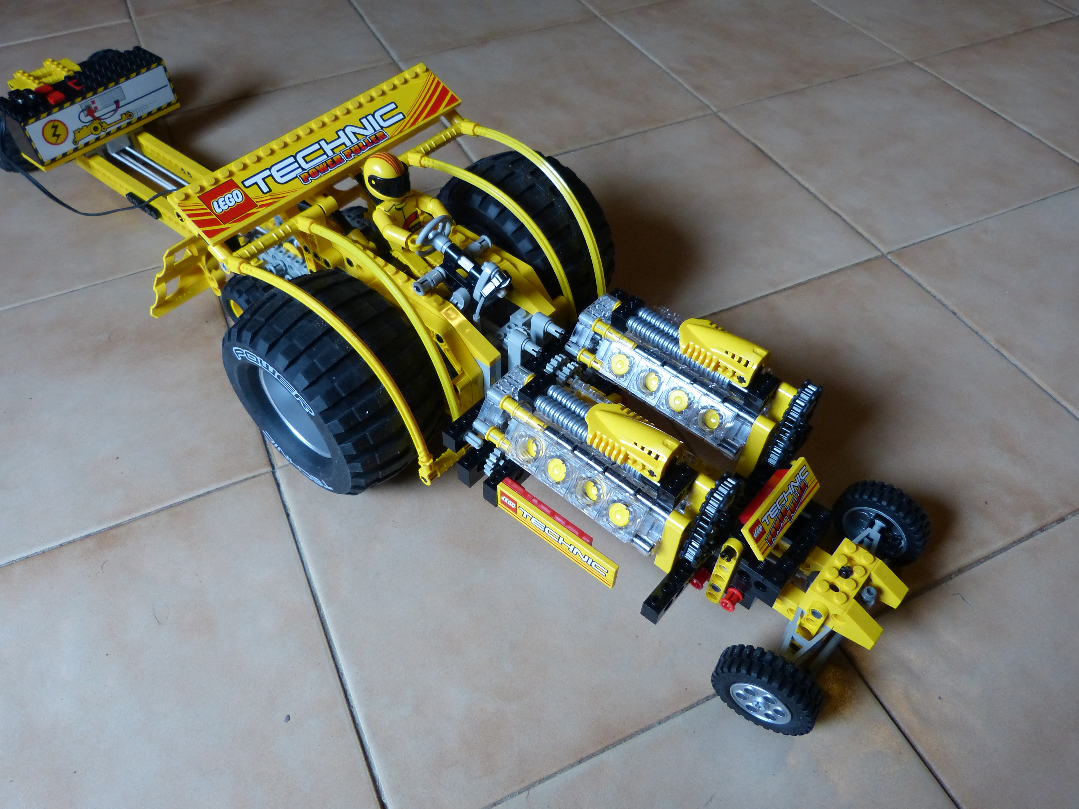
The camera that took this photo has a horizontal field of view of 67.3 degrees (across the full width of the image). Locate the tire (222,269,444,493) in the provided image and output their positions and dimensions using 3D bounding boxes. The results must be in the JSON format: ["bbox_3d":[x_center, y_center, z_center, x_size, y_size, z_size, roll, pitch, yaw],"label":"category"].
[{"bbox_3d":[-0.101,-0.010,0.403,0.108,0.108,0.061,32,57,26],"label":"tire"}]

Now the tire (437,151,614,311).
[{"bbox_3d":[-0.012,-0.089,0.470,0.108,0.108,0.061,32,57,26],"label":"tire"}]

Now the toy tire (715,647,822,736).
[{"bbox_3d":[0.093,0.117,0.331,0.043,0.043,0.015,25,54,21],"label":"toy tire"}]

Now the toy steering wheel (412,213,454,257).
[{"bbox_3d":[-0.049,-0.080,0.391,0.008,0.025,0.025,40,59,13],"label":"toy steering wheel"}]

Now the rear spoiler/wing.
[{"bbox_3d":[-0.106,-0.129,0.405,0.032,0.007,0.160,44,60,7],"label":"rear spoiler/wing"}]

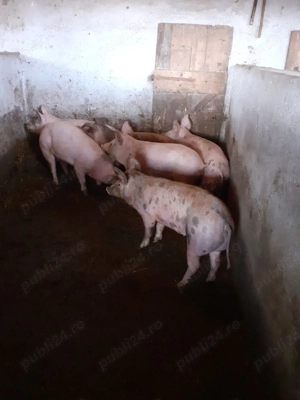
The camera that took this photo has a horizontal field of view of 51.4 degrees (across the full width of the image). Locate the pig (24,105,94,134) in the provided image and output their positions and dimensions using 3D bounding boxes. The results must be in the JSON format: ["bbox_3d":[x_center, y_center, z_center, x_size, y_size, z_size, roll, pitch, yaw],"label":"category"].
[{"bbox_3d":[-1.056,-0.802,4.266,1.160,0.710,0.340,3,24,2],"label":"pig"}]

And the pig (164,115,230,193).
[{"bbox_3d":[0.517,-0.379,3.470,0.370,0.710,1.150,-6,25,-18],"label":"pig"}]

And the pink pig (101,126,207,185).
[{"bbox_3d":[0.047,-0.304,3.281,1.140,0.690,0.340,8,25,13],"label":"pink pig"}]

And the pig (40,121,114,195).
[{"bbox_3d":[-0.785,-0.403,3.434,1.120,0.680,0.330,19,29,32],"label":"pig"}]

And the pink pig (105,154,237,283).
[{"bbox_3d":[0.100,0.119,2.349,0.340,0.680,1.160,-15,29,-33],"label":"pink pig"}]

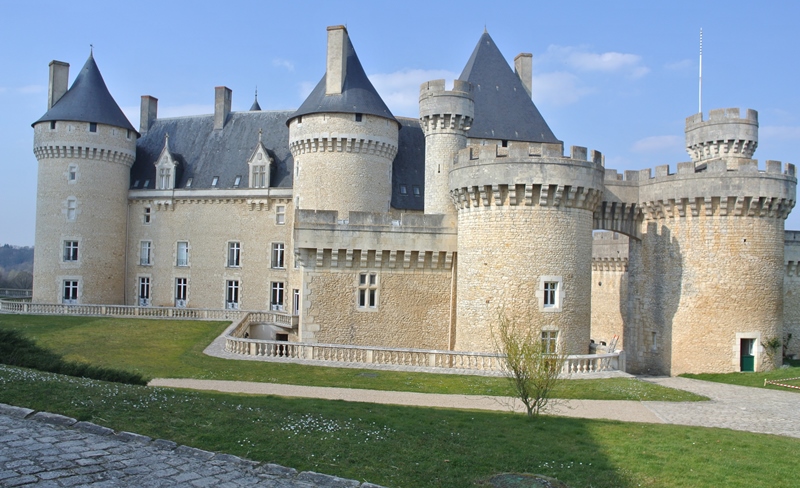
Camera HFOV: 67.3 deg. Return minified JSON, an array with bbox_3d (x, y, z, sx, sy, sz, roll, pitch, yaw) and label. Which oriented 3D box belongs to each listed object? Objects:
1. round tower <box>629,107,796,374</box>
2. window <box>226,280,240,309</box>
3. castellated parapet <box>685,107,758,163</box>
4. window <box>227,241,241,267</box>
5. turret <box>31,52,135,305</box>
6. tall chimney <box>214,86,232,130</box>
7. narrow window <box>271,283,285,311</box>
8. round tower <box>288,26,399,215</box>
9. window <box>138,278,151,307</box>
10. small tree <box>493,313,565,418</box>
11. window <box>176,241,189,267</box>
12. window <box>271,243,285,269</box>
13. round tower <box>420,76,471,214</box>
[{"bbox_3d":[22.082,-0.537,42.569,10.000,17.600,9.900,1,-2,0],"label":"round tower"},{"bbox_3d":[-17.099,5.217,61.343,1.492,3.005,0.300,1,-1,17],"label":"window"},{"bbox_3d":[23.045,-7.358,42.970,4.500,3.720,4.500,1,-2,28],"label":"castellated parapet"},{"bbox_3d":[-16.993,1.084,61.438,1.471,2.568,0.300,1,-1,17],"label":"window"},{"bbox_3d":[-33.514,-6.902,64.373,10.200,27.100,10.200,2,-2,-28],"label":"turret"},{"bbox_3d":[-20.138,-15.303,68.631,1.255,4.813,1.600,1,-1,17],"label":"tall chimney"},{"bbox_3d":[-11.732,5.037,57.293,1.320,2.820,0.250,1,-2,17],"label":"narrow window"},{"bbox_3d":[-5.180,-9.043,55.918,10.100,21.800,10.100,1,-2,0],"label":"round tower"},{"bbox_3d":[-27.467,5.227,64.560,1.381,3.173,0.300,1,-1,17],"label":"window"},{"bbox_3d":[3.828,3.621,17.910,2.200,3.140,2.100,1,-2,0],"label":"small tree"},{"bbox_3d":[-21.968,1.018,60.610,1.300,2.540,0.250,1,-2,17],"label":"window"},{"bbox_3d":[-12.175,1.172,59.940,1.434,2.475,0.300,1,-1,17],"label":"window"},{"bbox_3d":[3.232,-5.966,39.433,3.620,8.450,3.620,1,-1,4],"label":"round tower"}]

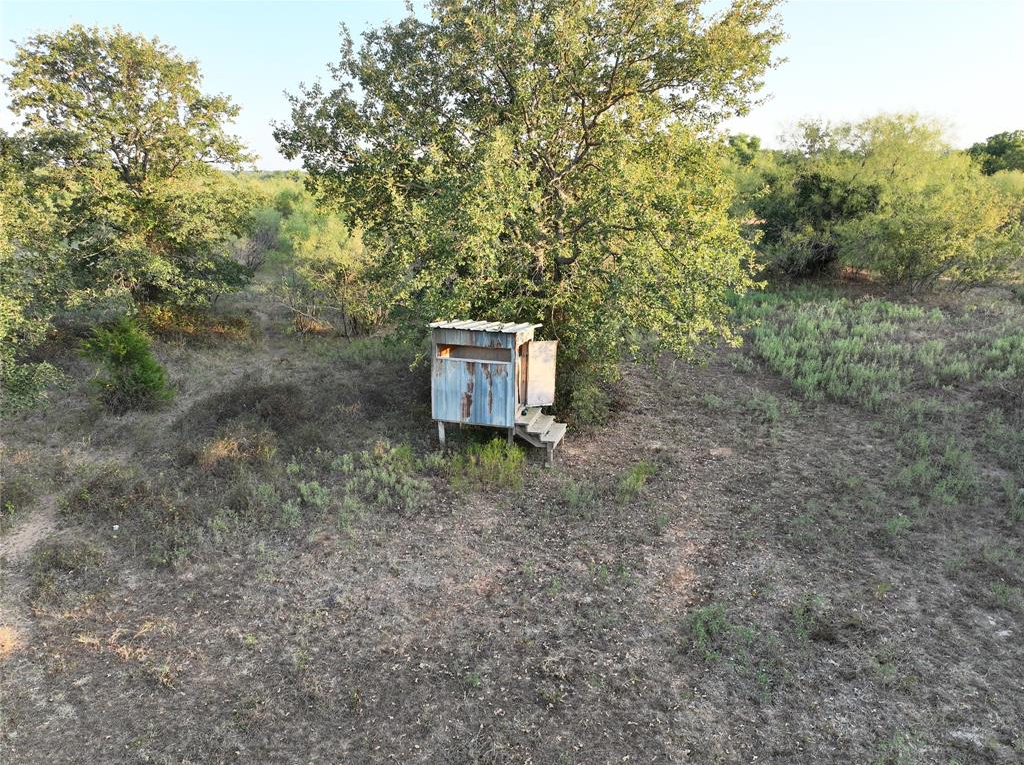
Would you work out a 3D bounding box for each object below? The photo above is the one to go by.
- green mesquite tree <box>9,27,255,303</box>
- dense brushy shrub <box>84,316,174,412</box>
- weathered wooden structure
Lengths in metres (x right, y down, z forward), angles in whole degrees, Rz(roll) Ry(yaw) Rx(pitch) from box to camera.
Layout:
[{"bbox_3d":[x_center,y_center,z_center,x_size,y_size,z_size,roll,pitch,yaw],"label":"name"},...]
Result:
[{"bbox_3d":[-14.195,-7.807,26.683,8.800,10.130,8.800,0,17,0],"label":"green mesquite tree"},{"bbox_3d":[-9.006,-0.524,16.664,1.880,2.000,1.780,0,17,0],"label":"dense brushy shrub"},{"bbox_3d":[-0.119,-0.017,13.840,2.570,2.670,1.900,4,17,12],"label":"weathered wooden structure"}]

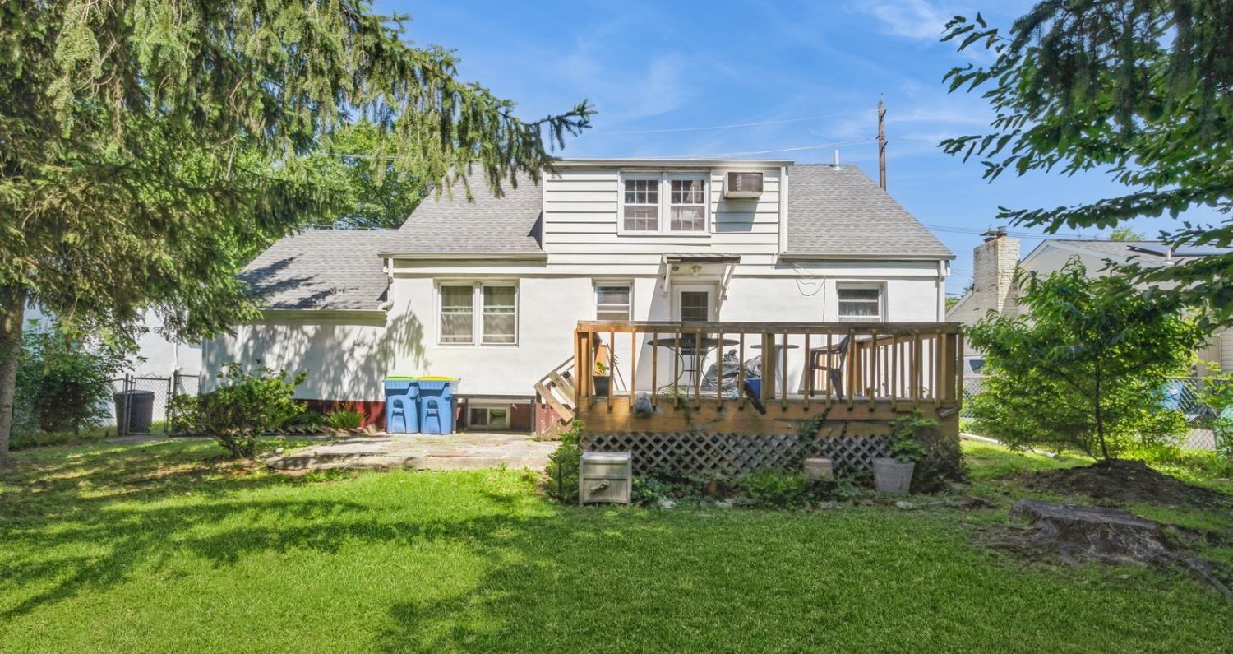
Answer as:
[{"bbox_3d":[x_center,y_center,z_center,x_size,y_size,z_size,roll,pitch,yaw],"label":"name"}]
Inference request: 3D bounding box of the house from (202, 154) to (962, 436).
[{"bbox_3d":[-0.700,-1.000,14.400,14.100,6.600,8.300,0,-3,0],"label":"house"}]

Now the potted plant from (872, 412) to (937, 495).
[{"bbox_3d":[3.030,1.350,5.800,0.600,0.860,0.520,0,-3,0],"label":"potted plant"}]

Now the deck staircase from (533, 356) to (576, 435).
[{"bbox_3d":[-0.970,1.200,9.500,0.950,1.360,1.050,0,-3,0],"label":"deck staircase"}]

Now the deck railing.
[{"bbox_3d":[1.680,0.560,8.200,4.300,1.000,4.300,0,-3,0],"label":"deck railing"}]

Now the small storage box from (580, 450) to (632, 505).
[{"bbox_3d":[-0.108,1.560,5.700,0.510,0.460,0.480,0,-3,0],"label":"small storage box"}]

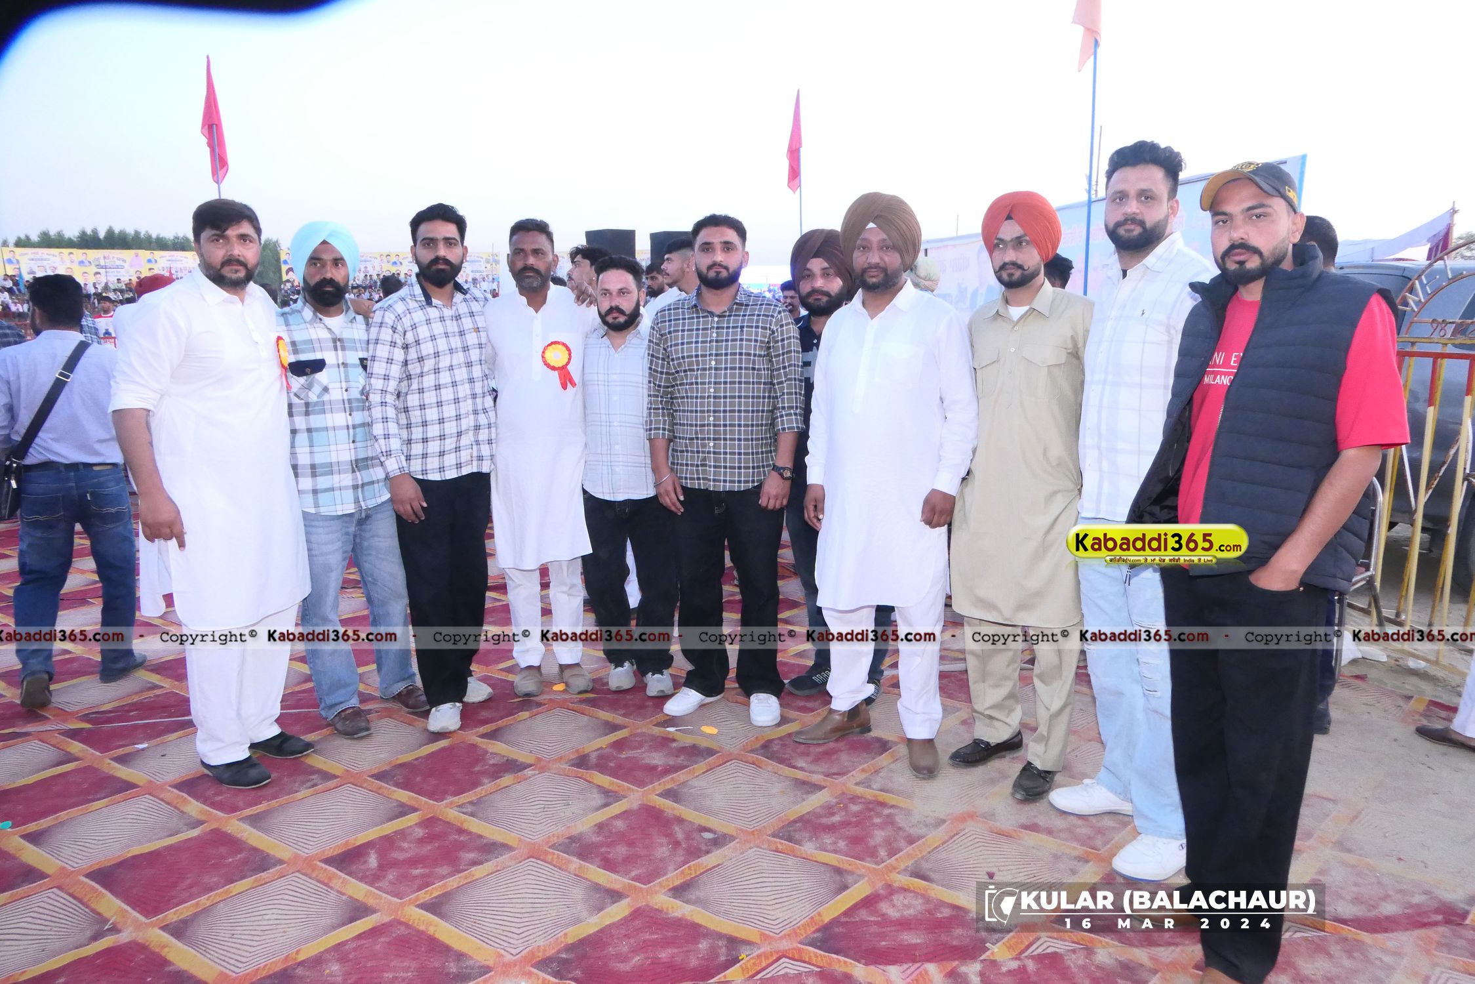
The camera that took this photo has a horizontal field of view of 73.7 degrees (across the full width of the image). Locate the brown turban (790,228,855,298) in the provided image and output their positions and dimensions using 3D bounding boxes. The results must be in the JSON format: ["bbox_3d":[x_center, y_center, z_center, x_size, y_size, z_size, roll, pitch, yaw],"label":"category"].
[{"bbox_3d":[0.299,-0.798,3.429,0.225,0.215,0.250,2,7,14],"label":"brown turban"}]

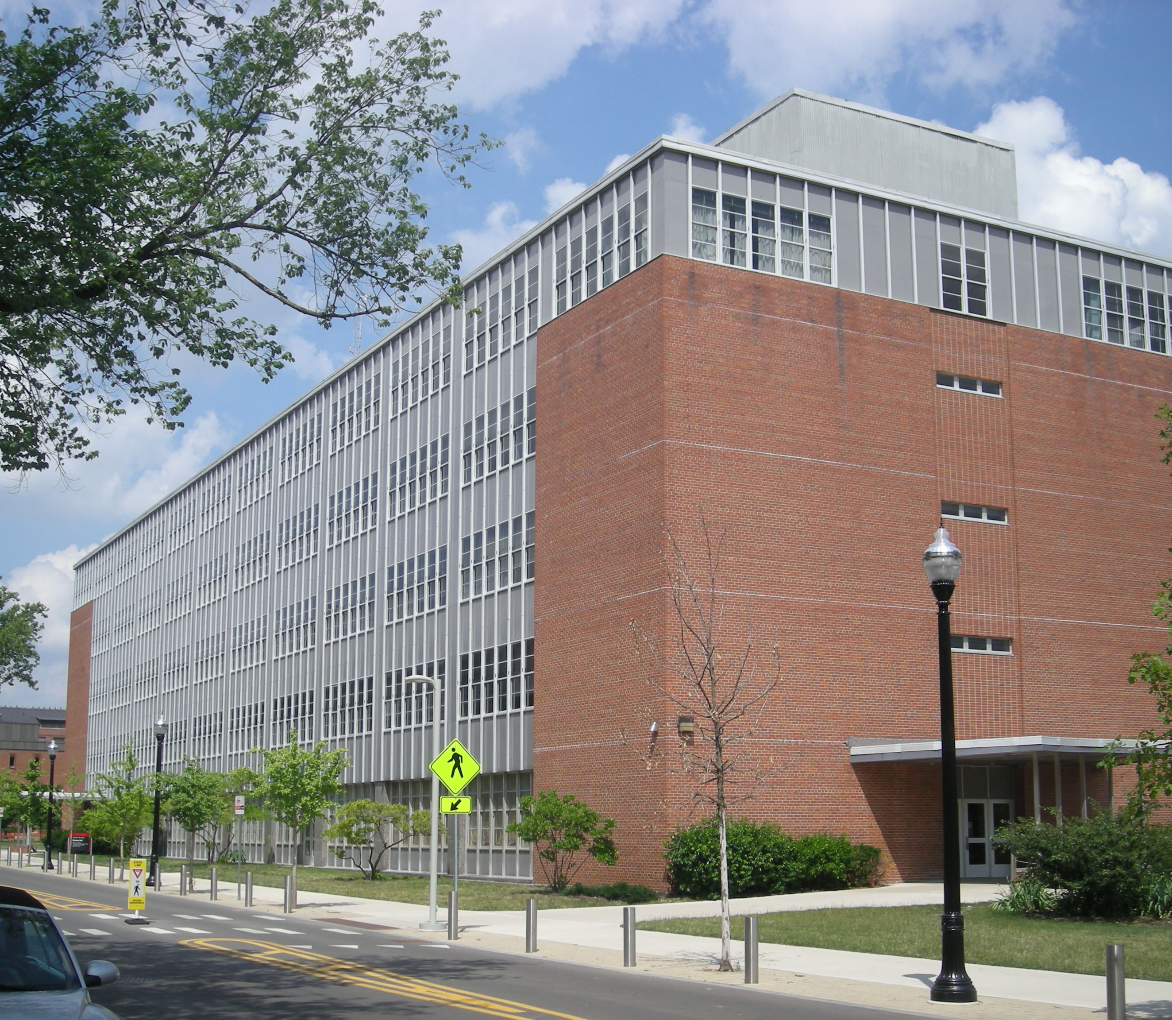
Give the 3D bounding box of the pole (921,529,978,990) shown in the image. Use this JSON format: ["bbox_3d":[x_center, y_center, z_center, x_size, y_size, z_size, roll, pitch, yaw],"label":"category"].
[{"bbox_3d":[3.815,2.607,18.240,0.475,4.940,0.475,5,-12,-26],"label":"pole"}]

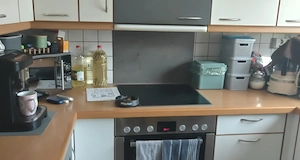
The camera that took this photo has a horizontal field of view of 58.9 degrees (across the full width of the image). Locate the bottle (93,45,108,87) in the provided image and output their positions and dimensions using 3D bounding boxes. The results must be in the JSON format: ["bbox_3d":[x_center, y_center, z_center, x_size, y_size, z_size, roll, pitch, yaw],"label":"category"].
[{"bbox_3d":[-0.362,-0.101,1.937,0.102,0.302,0.102,0,13,-8],"label":"bottle"}]

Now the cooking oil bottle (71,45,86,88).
[{"bbox_3d":[-0.516,-0.097,1.905,0.100,0.300,0.100,0,13,-8],"label":"cooking oil bottle"}]

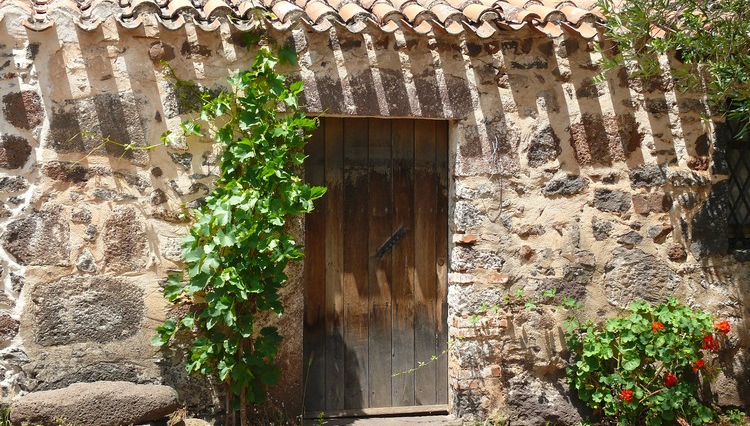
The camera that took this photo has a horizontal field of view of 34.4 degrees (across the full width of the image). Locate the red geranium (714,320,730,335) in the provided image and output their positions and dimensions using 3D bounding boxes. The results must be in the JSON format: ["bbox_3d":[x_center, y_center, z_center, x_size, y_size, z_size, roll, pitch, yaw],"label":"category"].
[{"bbox_3d":[2.263,0.745,7.900,0.100,0.090,0.090,0,1,-16],"label":"red geranium"}]

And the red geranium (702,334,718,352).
[{"bbox_3d":[2.157,0.839,7.800,0.100,0.110,0.095,0,1,-16],"label":"red geranium"}]

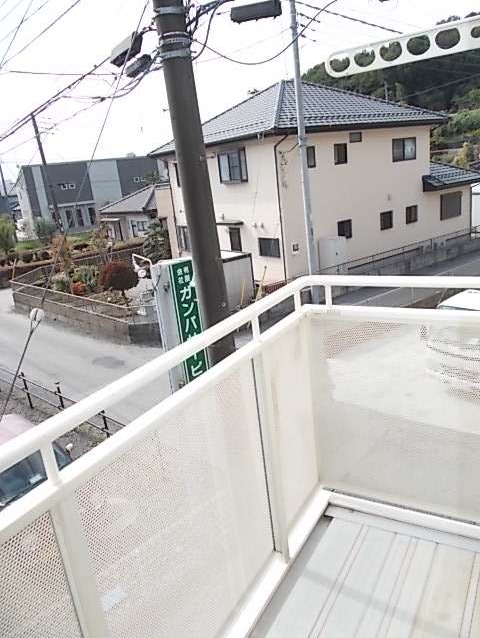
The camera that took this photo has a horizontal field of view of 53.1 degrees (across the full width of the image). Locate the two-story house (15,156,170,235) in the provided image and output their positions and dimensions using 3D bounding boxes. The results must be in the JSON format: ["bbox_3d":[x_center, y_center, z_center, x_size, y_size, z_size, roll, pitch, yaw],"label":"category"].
[{"bbox_3d":[-17.755,-15.626,60.114,17.500,7.900,6.500,-17,19,-31],"label":"two-story house"}]

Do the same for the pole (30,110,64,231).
[{"bbox_3d":[-19.319,-14.209,48.432,0.400,12.040,0.400,-14,18,-18],"label":"pole"}]

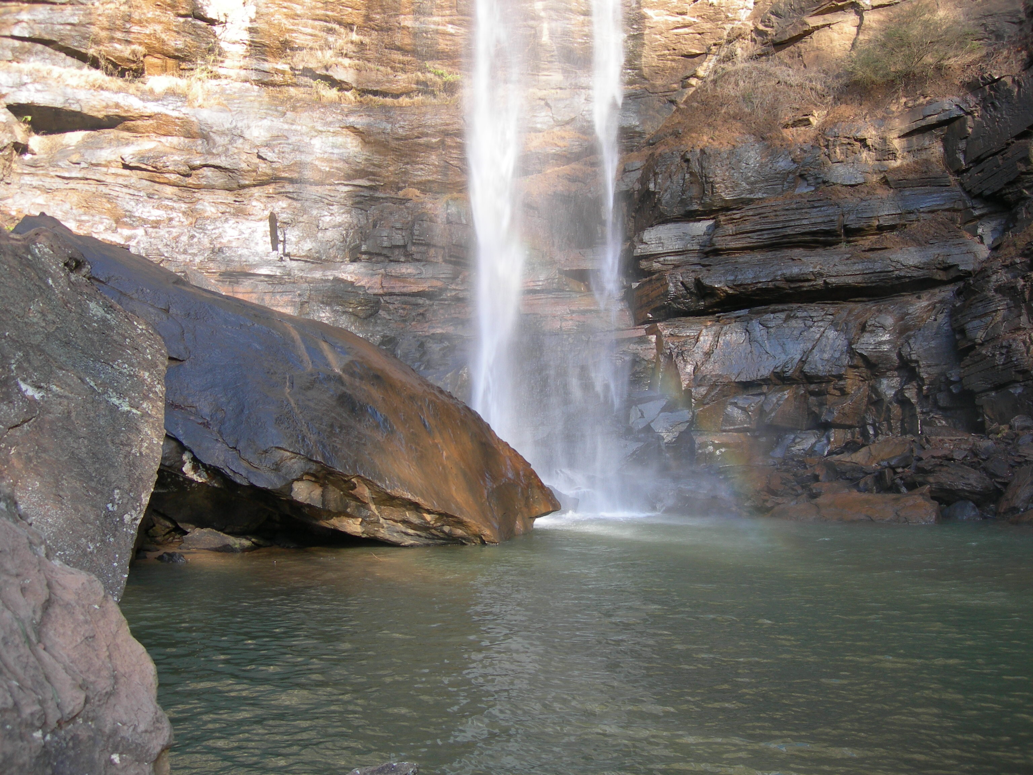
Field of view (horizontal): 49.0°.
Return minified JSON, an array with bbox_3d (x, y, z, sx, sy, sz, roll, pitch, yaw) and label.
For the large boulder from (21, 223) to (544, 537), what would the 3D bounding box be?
[{"bbox_3d":[-3.500,-0.270,17.000,7.800,4.800,4.800,0,-1,8],"label":"large boulder"}]

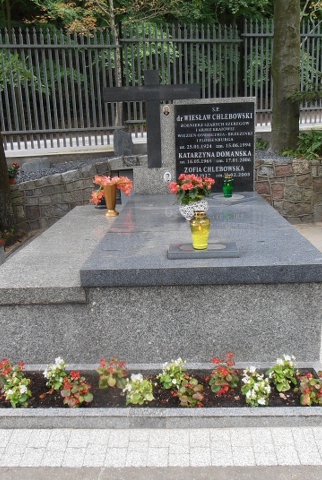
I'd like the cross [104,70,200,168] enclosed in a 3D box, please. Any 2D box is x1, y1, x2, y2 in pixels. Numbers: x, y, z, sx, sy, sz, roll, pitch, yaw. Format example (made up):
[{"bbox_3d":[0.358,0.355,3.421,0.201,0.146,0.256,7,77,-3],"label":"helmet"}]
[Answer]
[{"bbox_3d":[-0.093,-1.398,5.205,1.100,1.105,0.120,-1,15,3],"label":"cross"}]

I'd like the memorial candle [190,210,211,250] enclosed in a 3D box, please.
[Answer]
[{"bbox_3d":[0.255,-0.070,2.868,0.130,0.252,0.130,-1,15,3],"label":"memorial candle"}]

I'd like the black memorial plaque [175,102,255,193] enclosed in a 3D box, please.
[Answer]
[{"bbox_3d":[0.635,-1.071,5.221,0.900,1.020,0.035,-1,15,3],"label":"black memorial plaque"}]

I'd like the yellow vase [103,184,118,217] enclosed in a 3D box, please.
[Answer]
[{"bbox_3d":[-0.537,-0.428,4.778,0.145,0.335,0.145,-1,15,3],"label":"yellow vase"}]

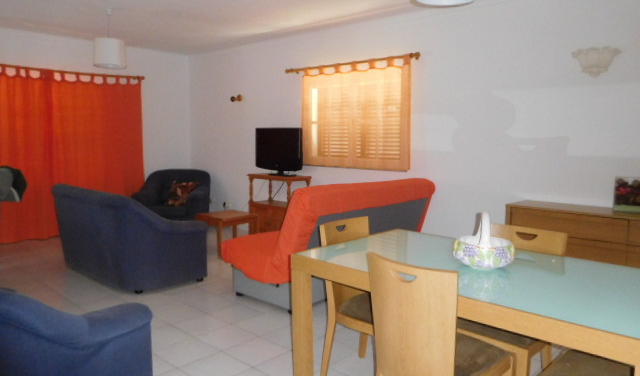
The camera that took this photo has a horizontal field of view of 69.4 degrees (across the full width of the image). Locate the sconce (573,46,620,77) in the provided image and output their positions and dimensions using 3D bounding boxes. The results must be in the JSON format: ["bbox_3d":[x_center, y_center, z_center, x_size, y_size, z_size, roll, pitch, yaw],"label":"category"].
[{"bbox_3d":[2.171,-0.999,3.644,0.315,0.210,0.160,6,8,42],"label":"sconce"}]

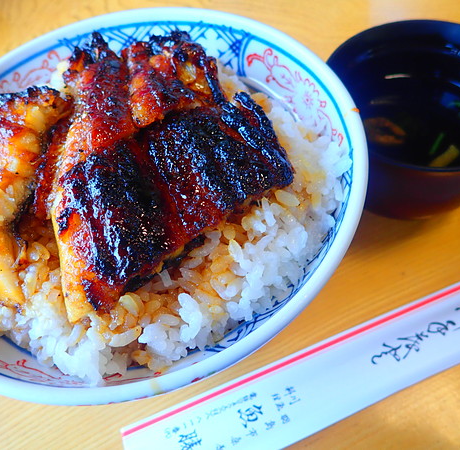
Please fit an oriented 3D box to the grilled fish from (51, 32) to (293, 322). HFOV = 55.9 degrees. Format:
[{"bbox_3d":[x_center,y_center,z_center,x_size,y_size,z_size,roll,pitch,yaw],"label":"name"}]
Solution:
[{"bbox_3d":[-0.034,-0.041,0.186,0.087,0.031,0.139,-20,60,-5],"label":"grilled fish"}]

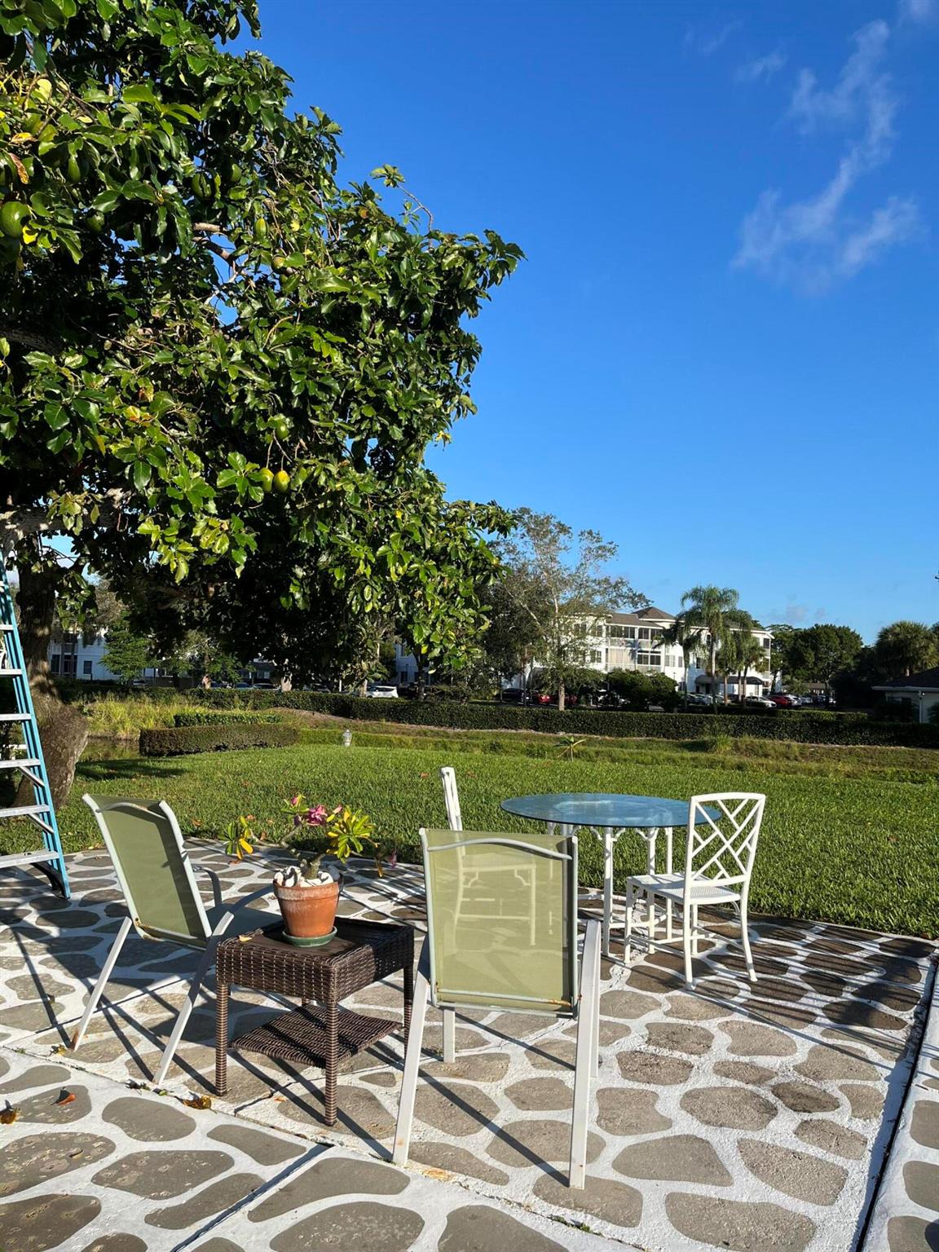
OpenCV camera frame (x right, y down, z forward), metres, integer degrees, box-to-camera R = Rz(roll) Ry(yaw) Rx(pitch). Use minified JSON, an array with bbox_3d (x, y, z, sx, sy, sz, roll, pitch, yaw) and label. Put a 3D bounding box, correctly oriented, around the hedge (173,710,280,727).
[{"bbox_3d":[-7.828,3.081,29.879,3.700,0.680,0.850,3,-3,-37],"label":"hedge"}]

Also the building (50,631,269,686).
[{"bbox_3d":[-31.572,2.542,99.955,24.000,7.400,13.000,1,-3,-6],"label":"building"}]

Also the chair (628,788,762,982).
[{"bbox_3d":[1.132,1.292,4.748,0.460,0.900,0.530,2,-3,-24],"label":"chair"}]

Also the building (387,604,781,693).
[{"bbox_3d":[14.920,3.474,118.986,47.000,11.000,20.000,3,-3,-30],"label":"building"}]

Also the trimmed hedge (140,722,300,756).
[{"bbox_3d":[-5.562,2.482,20.900,0.800,0.620,4.100,-1,-4,44],"label":"trimmed hedge"}]

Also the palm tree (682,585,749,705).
[{"bbox_3d":[17.643,1.837,68.009,4.900,9.600,4.900,1,-3,0],"label":"palm tree"}]

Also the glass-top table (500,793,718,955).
[{"bbox_3d":[0.780,1.403,5.334,1.220,0.725,1.220,1,-3,0],"label":"glass-top table"}]

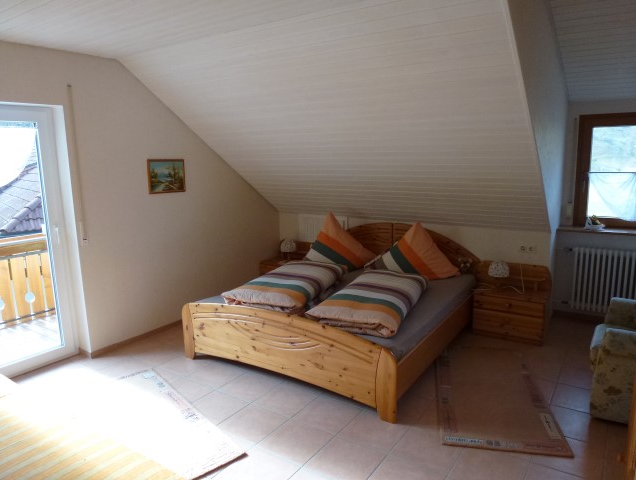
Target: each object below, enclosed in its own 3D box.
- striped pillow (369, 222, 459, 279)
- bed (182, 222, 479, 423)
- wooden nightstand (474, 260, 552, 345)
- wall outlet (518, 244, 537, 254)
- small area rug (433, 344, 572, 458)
[{"bbox_3d":[0.931,0.078,4.421,0.860,0.510,0.320,5,12,29],"label":"striped pillow"},{"bbox_3d":[0.225,0.441,4.070,1.930,0.950,2.070,5,13,32],"label":"bed"},{"bbox_3d":[1.794,0.563,4.091,0.590,0.630,0.360,5,13,32],"label":"wooden nightstand"},{"bbox_3d":[1.920,0.086,4.064,0.151,0.082,0.015,6,13,35],"label":"wall outlet"},{"bbox_3d":[1.226,1.063,3.182,0.700,0.012,1.400,1,11,12],"label":"small area rug"}]

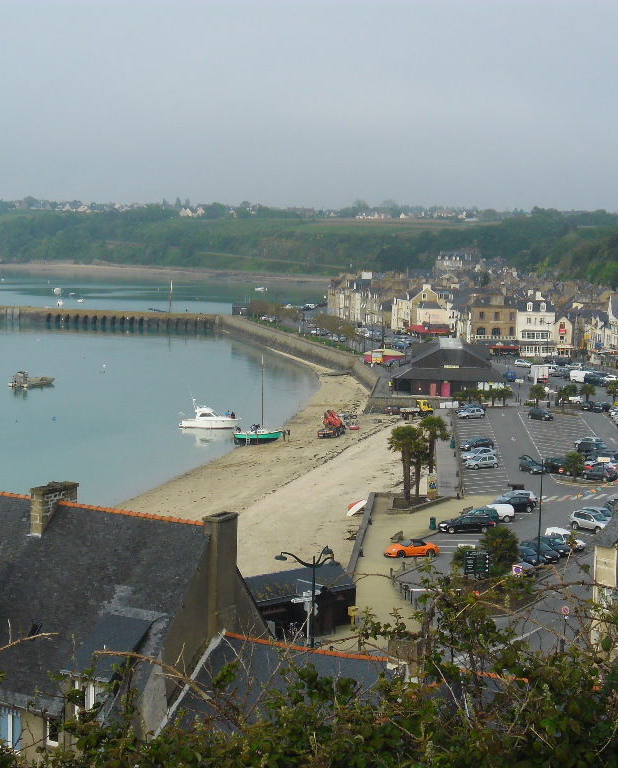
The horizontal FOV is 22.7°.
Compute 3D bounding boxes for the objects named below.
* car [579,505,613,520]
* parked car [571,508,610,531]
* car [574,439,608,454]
[{"bbox_3d":[24.770,11.429,131.523,1.720,1.480,4.200,-4,7,-43],"label":"car"},{"bbox_3d":[23.867,11.540,129.125,1.760,1.670,4.200,-4,7,-43],"label":"parked car"},{"bbox_3d":[33.384,7.074,178.740,4.050,1.600,1.740,5,6,33],"label":"car"}]

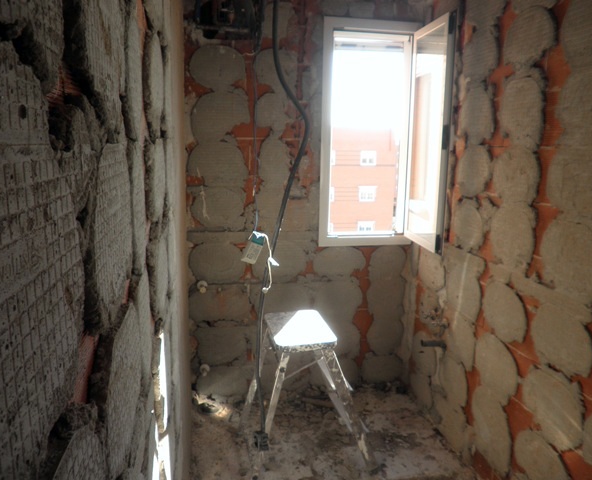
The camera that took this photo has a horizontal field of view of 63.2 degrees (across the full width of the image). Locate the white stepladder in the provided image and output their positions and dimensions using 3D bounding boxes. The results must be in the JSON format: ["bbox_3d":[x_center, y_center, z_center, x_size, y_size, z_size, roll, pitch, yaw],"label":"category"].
[{"bbox_3d":[0.041,0.714,2.368,0.565,0.625,0.465,-2,11,-11],"label":"white stepladder"}]

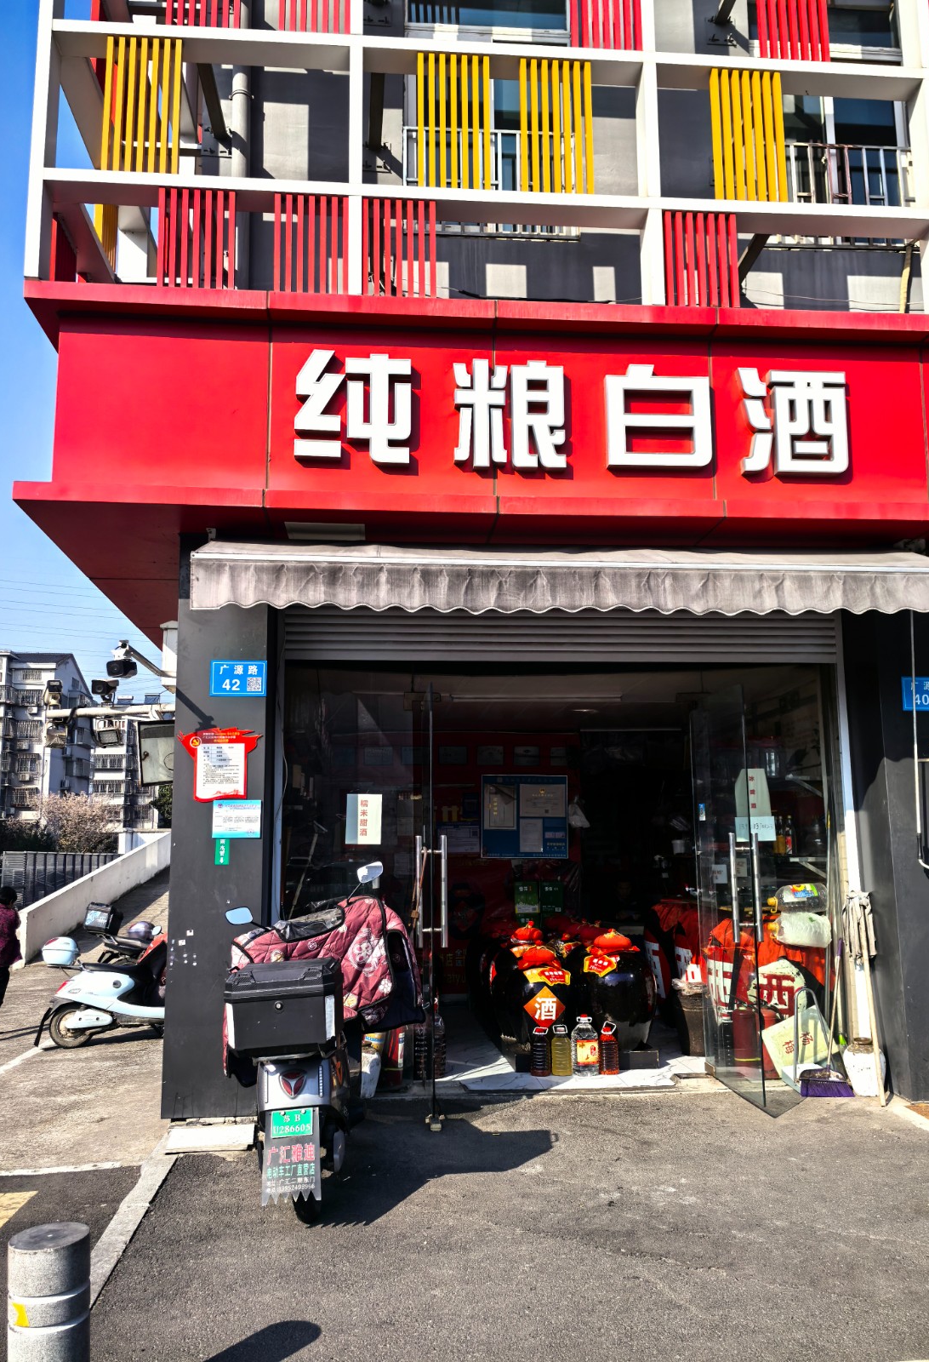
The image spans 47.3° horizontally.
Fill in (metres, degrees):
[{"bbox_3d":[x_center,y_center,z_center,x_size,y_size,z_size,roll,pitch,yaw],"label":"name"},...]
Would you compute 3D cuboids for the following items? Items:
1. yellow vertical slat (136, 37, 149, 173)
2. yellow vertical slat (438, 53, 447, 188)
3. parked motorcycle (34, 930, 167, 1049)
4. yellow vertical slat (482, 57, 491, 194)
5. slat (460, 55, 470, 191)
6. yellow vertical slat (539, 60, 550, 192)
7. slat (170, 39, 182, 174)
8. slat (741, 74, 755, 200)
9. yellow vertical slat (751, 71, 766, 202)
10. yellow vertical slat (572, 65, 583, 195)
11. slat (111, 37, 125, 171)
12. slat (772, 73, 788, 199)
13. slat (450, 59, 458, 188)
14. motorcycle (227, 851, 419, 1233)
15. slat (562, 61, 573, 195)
[{"bbox_3d":[-1.769,-3.150,5.833,0.033,0.832,0.037,0,-9,-5],"label":"yellow vertical slat"},{"bbox_3d":[-0.122,-3.127,5.983,0.033,0.830,0.080,0,-9,-5],"label":"yellow vertical slat"},{"bbox_3d":[-3.067,2.795,9.734,1.680,1.080,0.680,0,-9,-2],"label":"parked motorcycle"},{"bbox_3d":[0.122,-3.141,5.994,0.033,0.832,0.037,0,-9,-5],"label":"yellow vertical slat"},{"bbox_3d":[0.000,-3.127,5.994,0.033,0.830,0.080,0,-9,-5],"label":"slat"},{"bbox_3d":[0.472,-3.179,6.138,0.035,0.857,0.066,0,-9,-5],"label":"yellow vertical slat"},{"bbox_3d":[-1.584,-3.149,5.849,0.033,0.832,0.037,0,-9,-5],"label":"slat"},{"bbox_3d":[1.635,-3.117,6.133,0.033,0.830,0.080,0,-9,-5],"label":"slat"},{"bbox_3d":[1.699,-3.135,6.128,0.033,0.832,0.037,0,-9,-5],"label":"yellow vertical slat"},{"bbox_3d":[0.650,-3.139,6.039,0.033,0.832,0.037,0,-9,-5],"label":"yellow vertical slat"},{"bbox_3d":[-1.892,-3.150,5.823,0.033,0.832,0.037,0,-9,-5],"label":"slat"},{"bbox_3d":[1.858,-3.173,6.260,0.035,0.857,0.066,0,-9,-5],"label":"slat"},{"bbox_3d":[-0.059,-3.181,6.091,0.035,0.857,0.066,0,-9,-5],"label":"slat"},{"bbox_3d":[-0.676,1.589,4.986,0.860,1.400,1.660,-1,-9,3],"label":"motorcycle"},{"bbox_3d":[0.597,-3.178,6.149,0.035,0.857,0.066,0,-9,-5],"label":"slat"}]

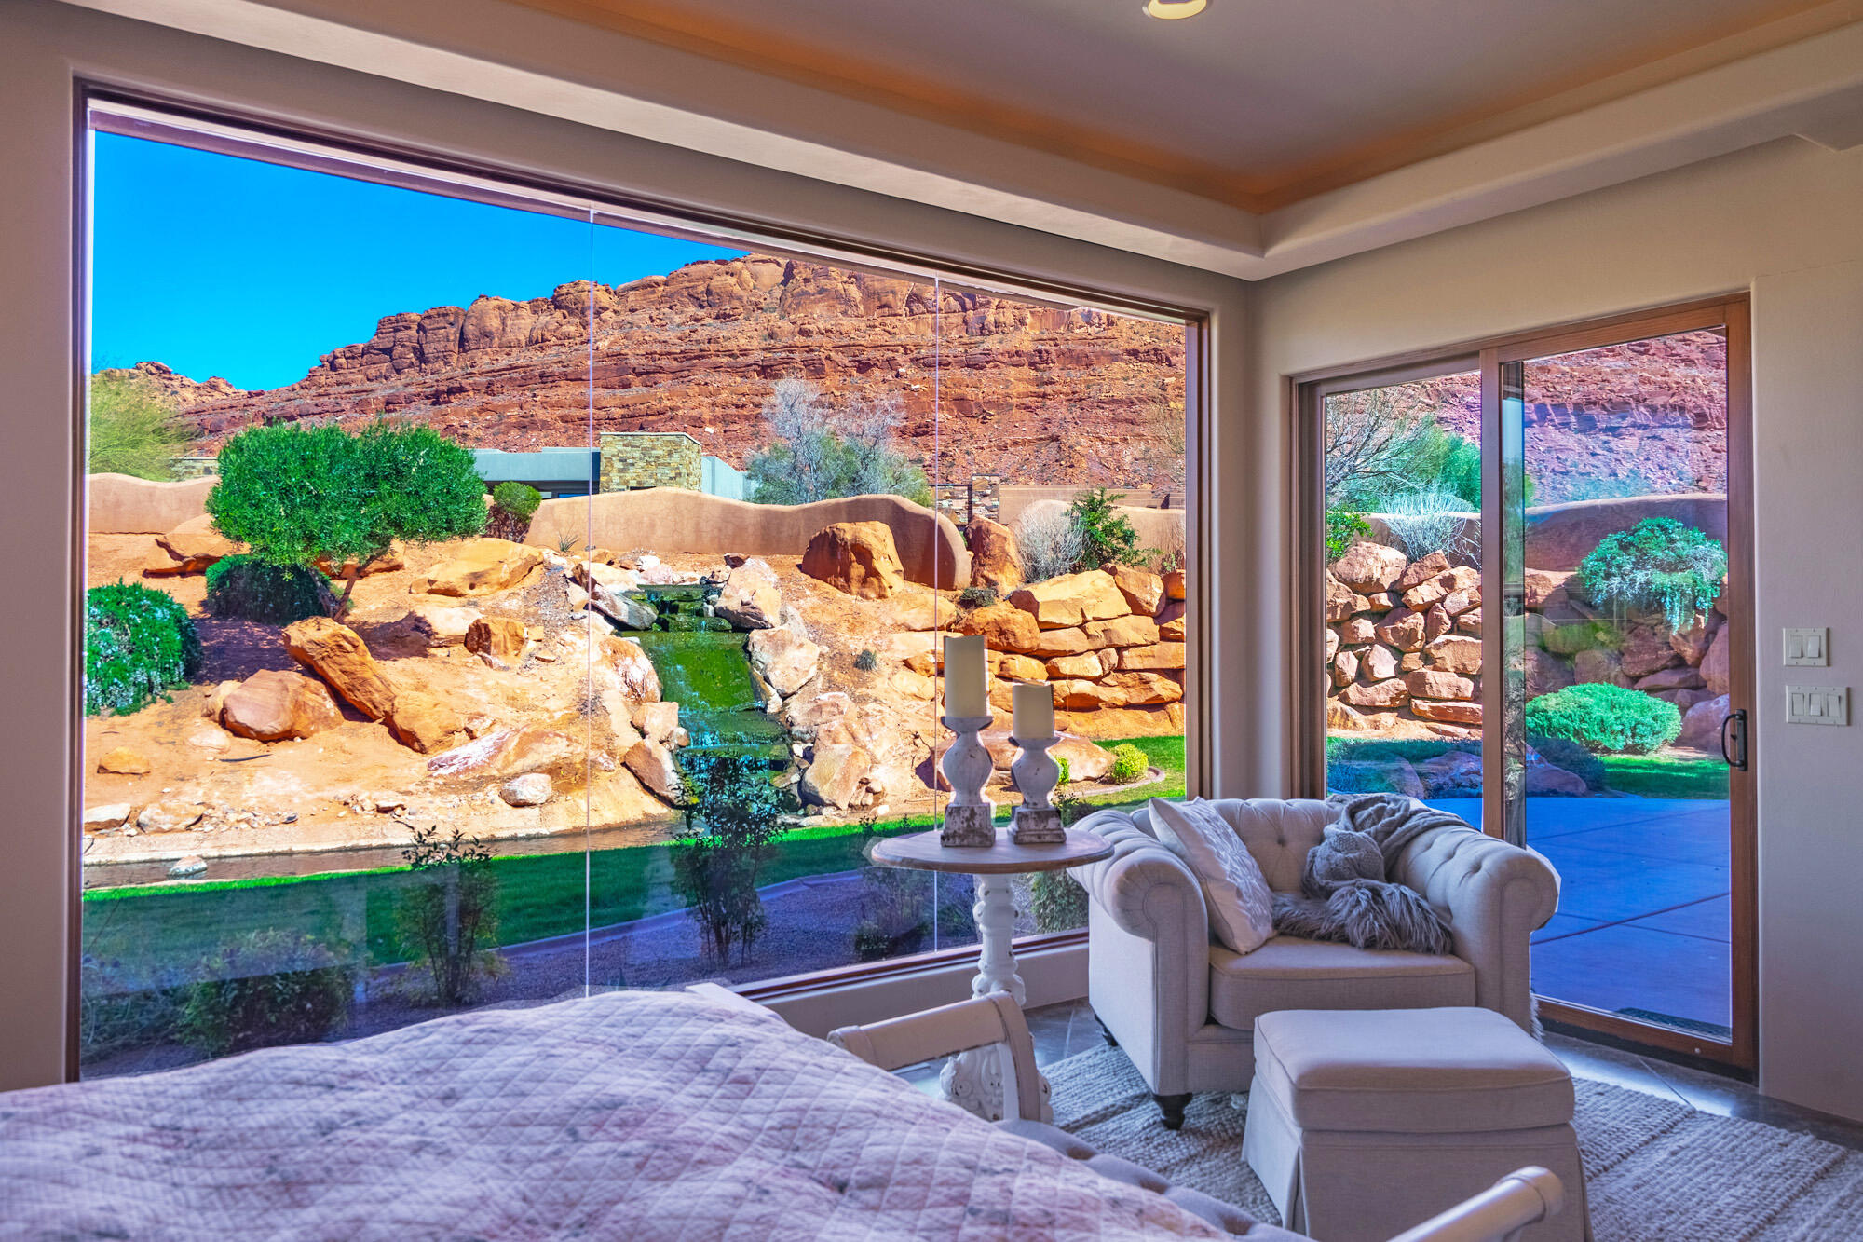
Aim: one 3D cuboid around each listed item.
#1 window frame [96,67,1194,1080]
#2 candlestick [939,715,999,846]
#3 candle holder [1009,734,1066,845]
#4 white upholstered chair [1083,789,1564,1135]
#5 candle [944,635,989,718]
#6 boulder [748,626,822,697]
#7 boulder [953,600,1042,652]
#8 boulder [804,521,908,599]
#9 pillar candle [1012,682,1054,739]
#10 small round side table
[{"bbox_3d":[-0.477,-0.032,4.143,3.950,2.550,0.130,0,-1,-35],"label":"window frame"},{"bbox_3d":[0.101,0.452,3.510,0.155,0.352,0.155,0,-1,-6],"label":"candlestick"},{"bbox_3d":[0.300,0.483,3.560,0.150,0.290,0.150,0,-1,-6],"label":"candle holder"},{"bbox_3d":[1.115,1.022,3.870,1.250,0.820,0.920,0,-1,-2],"label":"white upholstered chair"},{"bbox_3d":[0.095,0.161,3.510,0.117,0.232,0.117,0,-1,-6],"label":"candle"},{"bbox_3d":[-1.574,0.437,13.300,0.790,0.720,0.700,0,-1,0],"label":"boulder"},{"bbox_3d":[0.949,0.072,17.600,1.250,0.720,0.900,0,-1,0],"label":"boulder"},{"bbox_3d":[-1.147,-0.880,18.300,1.550,1.150,1.200,0,-1,0],"label":"boulder"},{"bbox_3d":[0.292,0.261,3.560,0.115,0.158,0.115,0,-1,-6],"label":"pillar candle"},{"bbox_3d":[0.171,1.027,3.470,0.675,0.800,0.675,0,-1,0],"label":"small round side table"}]

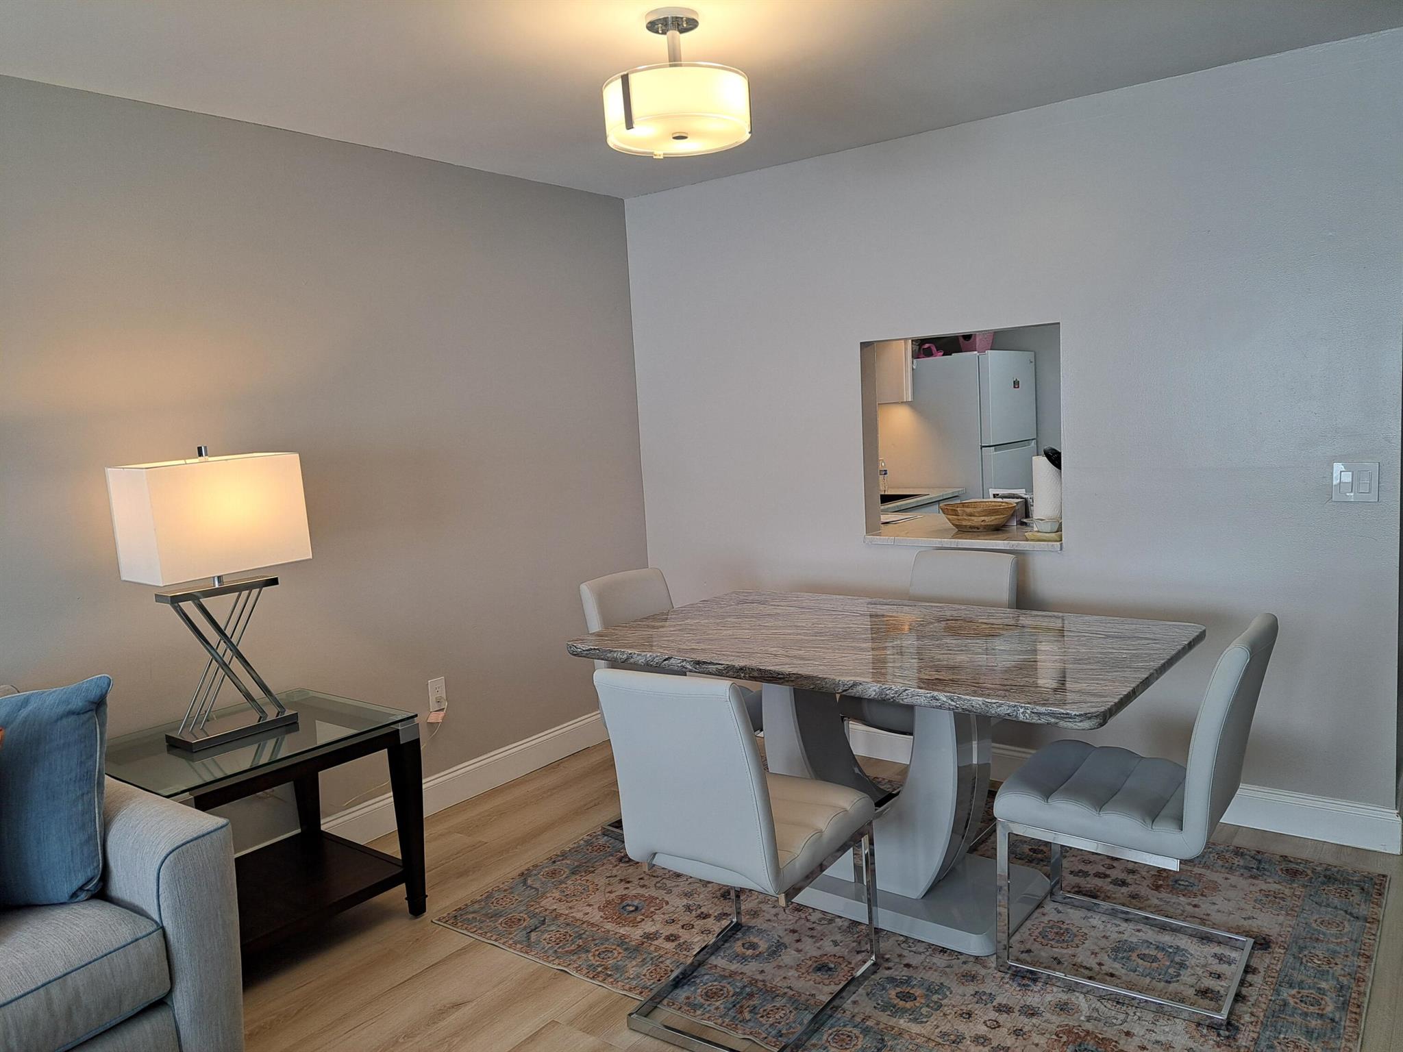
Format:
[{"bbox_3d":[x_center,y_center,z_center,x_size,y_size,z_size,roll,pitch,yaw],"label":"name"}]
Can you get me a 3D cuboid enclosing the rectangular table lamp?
[{"bbox_3d":[-1.345,0.187,2.720,0.217,0.817,0.425,2,9,37],"label":"rectangular table lamp"}]

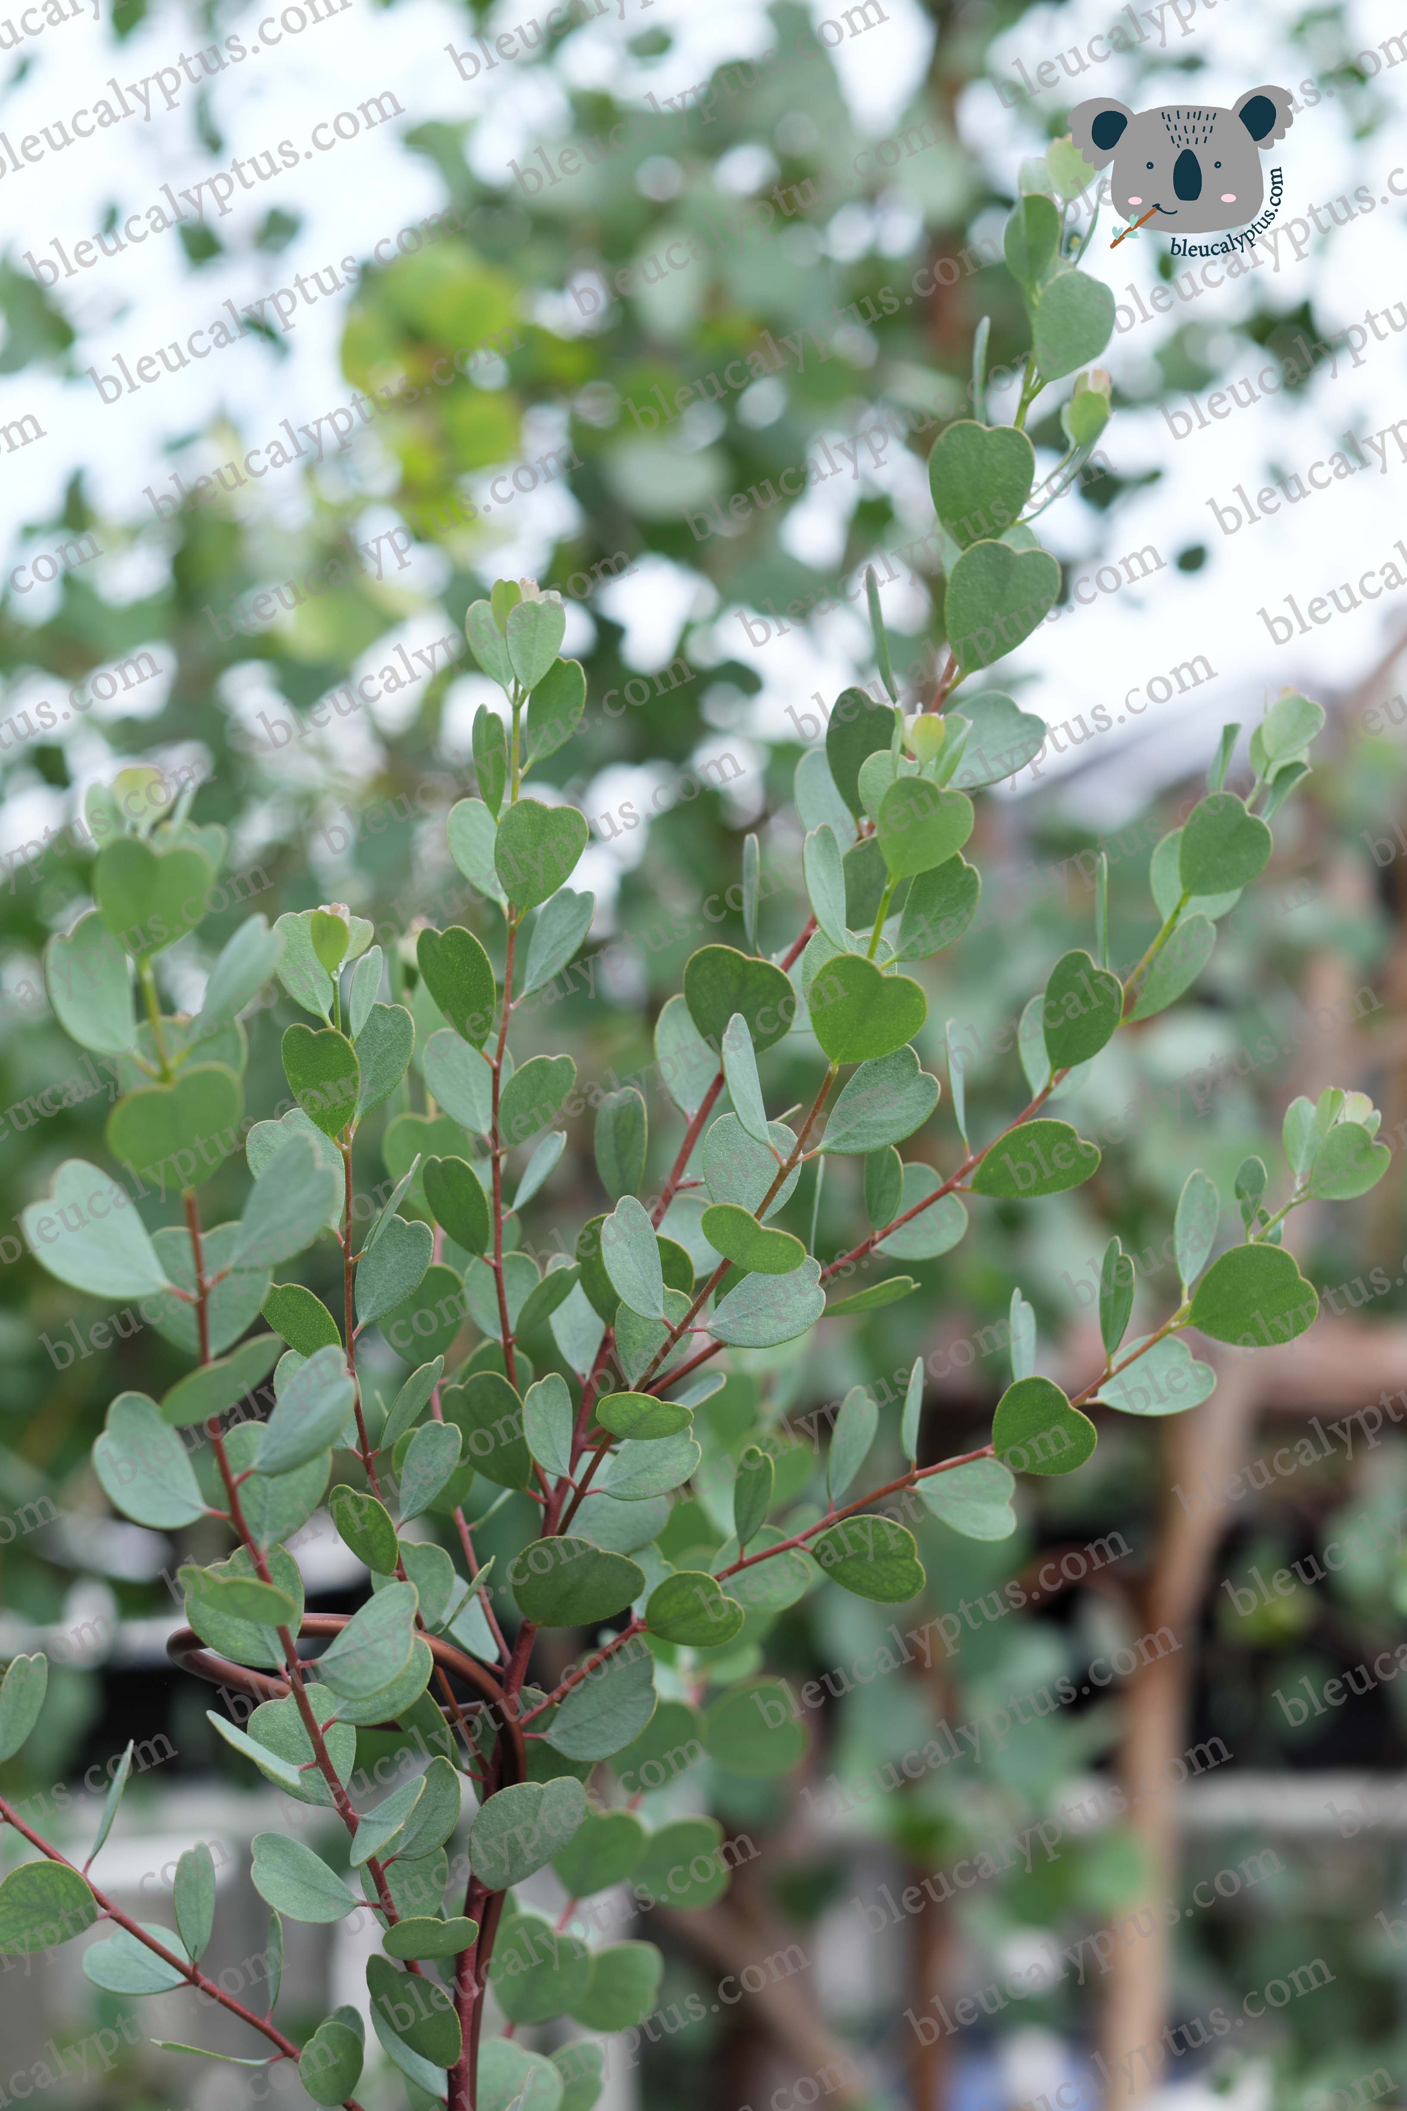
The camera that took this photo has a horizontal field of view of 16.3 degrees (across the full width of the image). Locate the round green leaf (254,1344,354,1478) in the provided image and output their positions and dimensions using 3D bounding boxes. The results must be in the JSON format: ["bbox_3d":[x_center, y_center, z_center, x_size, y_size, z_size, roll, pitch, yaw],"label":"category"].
[{"bbox_3d":[-0.078,0.069,0.960,0.005,0.030,0.022,38,0,-42],"label":"round green leaf"}]

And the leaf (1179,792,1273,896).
[{"bbox_3d":[0.124,-0.050,1.170,0.022,0.027,0.004,32,24,-13],"label":"leaf"}]

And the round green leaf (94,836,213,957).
[{"bbox_3d":[-0.116,-0.034,1.040,0.025,0.028,0.004,0,28,0],"label":"round green leaf"}]

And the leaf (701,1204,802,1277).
[{"bbox_3d":[0.011,0.043,1.140,0.027,0.004,0.027,23,-30,0],"label":"leaf"}]

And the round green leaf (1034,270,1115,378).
[{"bbox_3d":[0.077,-0.151,1.020,0.018,0.024,0.004,26,0,-20],"label":"round green leaf"}]

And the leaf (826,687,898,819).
[{"bbox_3d":[0.034,-0.063,1.030,0.018,0.027,0.005,5,0,21],"label":"leaf"}]

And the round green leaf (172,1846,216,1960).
[{"bbox_3d":[-0.118,0.197,1.145,0.004,0.028,0.022,6,-7,-31],"label":"round green leaf"}]

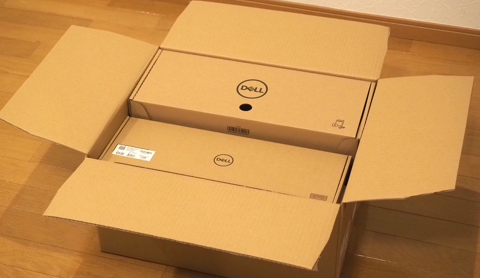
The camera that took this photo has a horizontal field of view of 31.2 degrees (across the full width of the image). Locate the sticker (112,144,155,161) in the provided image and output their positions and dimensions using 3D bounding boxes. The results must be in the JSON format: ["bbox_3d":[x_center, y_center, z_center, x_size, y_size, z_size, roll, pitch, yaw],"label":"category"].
[{"bbox_3d":[-0.204,0.025,1.654,0.078,0.002,0.031,10,40,14],"label":"sticker"}]

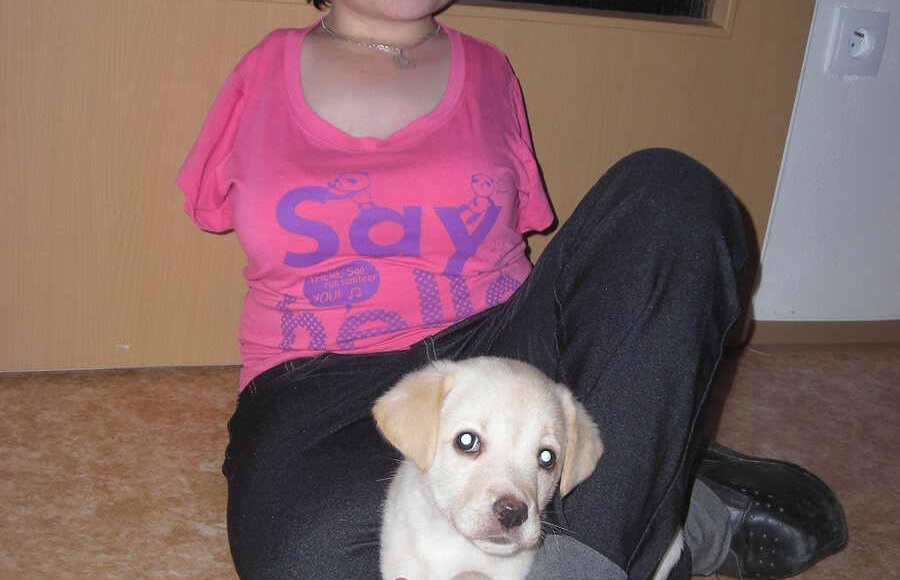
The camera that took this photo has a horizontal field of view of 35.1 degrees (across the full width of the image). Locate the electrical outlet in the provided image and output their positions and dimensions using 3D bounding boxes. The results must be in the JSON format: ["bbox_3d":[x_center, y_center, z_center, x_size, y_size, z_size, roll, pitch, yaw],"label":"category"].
[{"bbox_3d":[0.521,-0.314,1.806,0.082,0.082,0.014,-1,21,-24],"label":"electrical outlet"}]

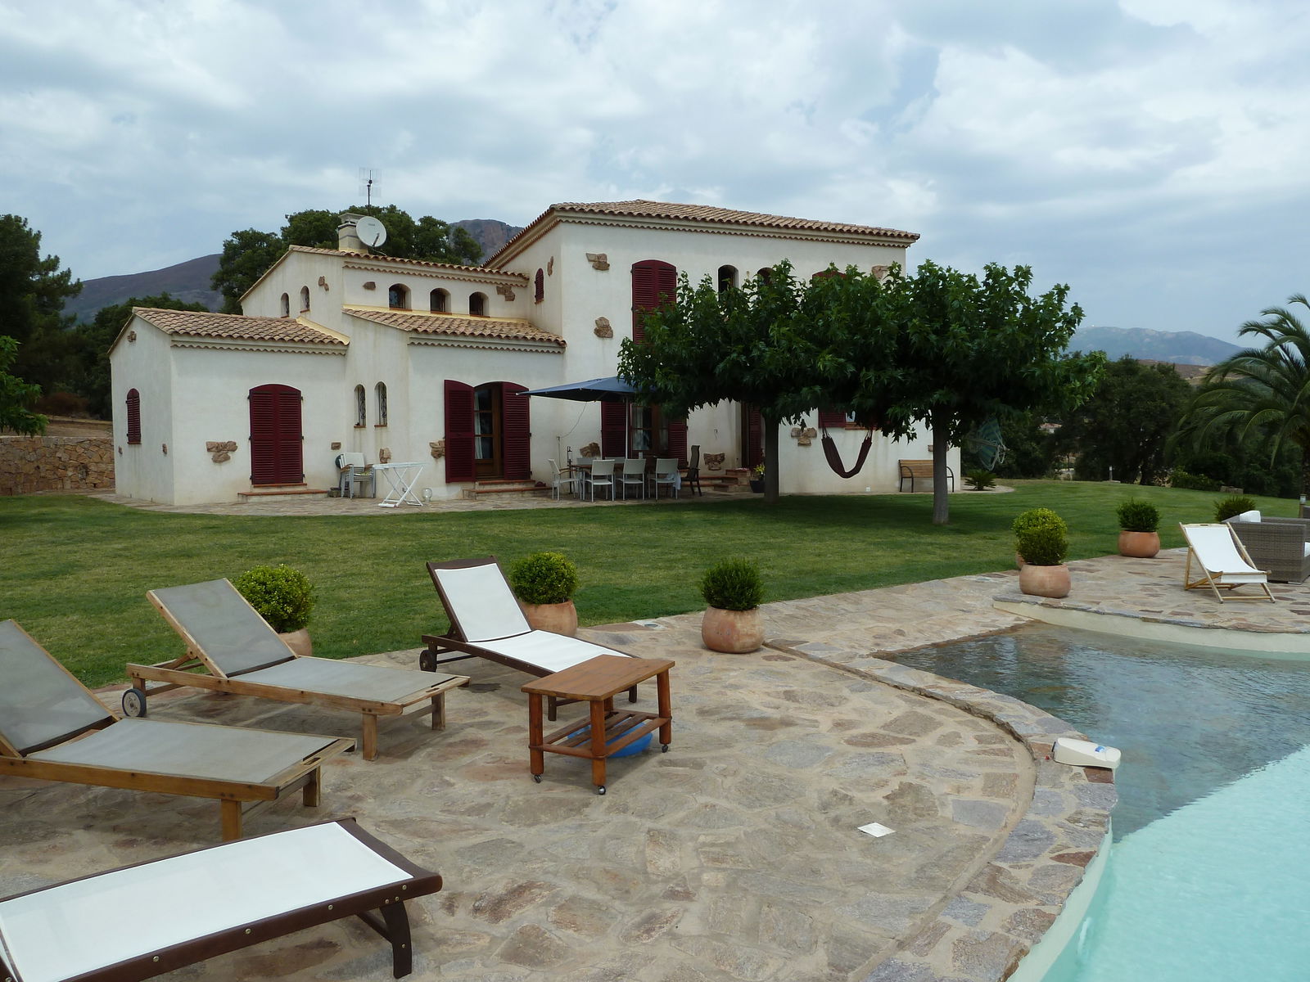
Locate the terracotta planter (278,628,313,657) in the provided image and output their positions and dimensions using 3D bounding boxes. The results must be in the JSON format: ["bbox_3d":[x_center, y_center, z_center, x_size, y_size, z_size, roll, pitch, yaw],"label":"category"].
[{"bbox_3d":[-2.627,1.169,6.572,0.500,0.360,0.500,0,3,0],"label":"terracotta planter"}]

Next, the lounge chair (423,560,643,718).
[{"bbox_3d":[-0.906,0.943,6.523,0.660,0.860,1.780,-3,4,-42],"label":"lounge chair"}]

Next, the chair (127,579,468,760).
[{"bbox_3d":[-2.092,0.968,5.409,2.111,0.767,0.615,1,3,25],"label":"chair"}]

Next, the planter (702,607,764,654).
[{"bbox_3d":[0.644,1.147,7.813,0.510,0.371,0.510,0,3,5],"label":"planter"}]

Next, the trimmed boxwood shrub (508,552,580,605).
[{"bbox_3d":[-0.895,0.712,7.699,0.570,0.440,0.570,0,3,0],"label":"trimmed boxwood shrub"}]

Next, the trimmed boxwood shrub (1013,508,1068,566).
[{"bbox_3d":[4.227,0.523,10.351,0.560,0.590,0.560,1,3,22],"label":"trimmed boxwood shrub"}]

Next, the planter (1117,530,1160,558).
[{"bbox_3d":[6.220,0.677,12.157,0.530,0.350,0.530,0,3,0],"label":"planter"}]

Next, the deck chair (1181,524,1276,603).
[{"bbox_3d":[6.131,0.749,10.159,0.570,0.770,0.980,0,3,4],"label":"deck chair"}]

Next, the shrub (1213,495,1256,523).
[{"bbox_3d":[8.945,0.343,14.584,0.578,0.529,0.578,1,3,32],"label":"shrub"}]

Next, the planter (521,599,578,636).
[{"bbox_3d":[-0.877,1.086,7.720,0.490,0.360,0.490,0,3,0],"label":"planter"}]

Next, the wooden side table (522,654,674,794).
[{"bbox_3d":[-0.267,1.200,4.944,0.458,0.488,0.799,1,3,27],"label":"wooden side table"}]

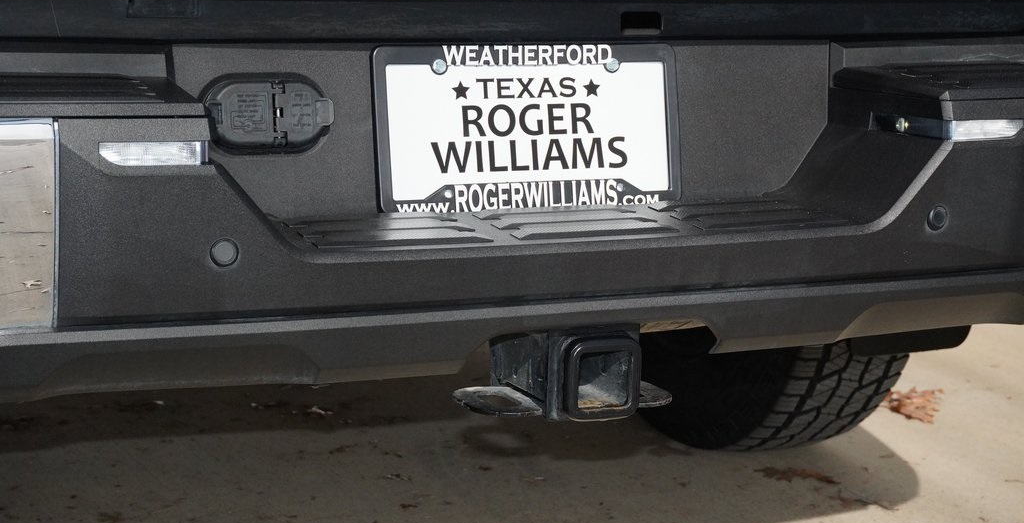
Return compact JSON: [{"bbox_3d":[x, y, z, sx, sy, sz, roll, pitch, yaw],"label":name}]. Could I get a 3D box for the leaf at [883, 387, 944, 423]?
[{"bbox_3d":[0.737,0.264,3.501,0.115,0.035,0.140,2,8,12],"label":"leaf"}]

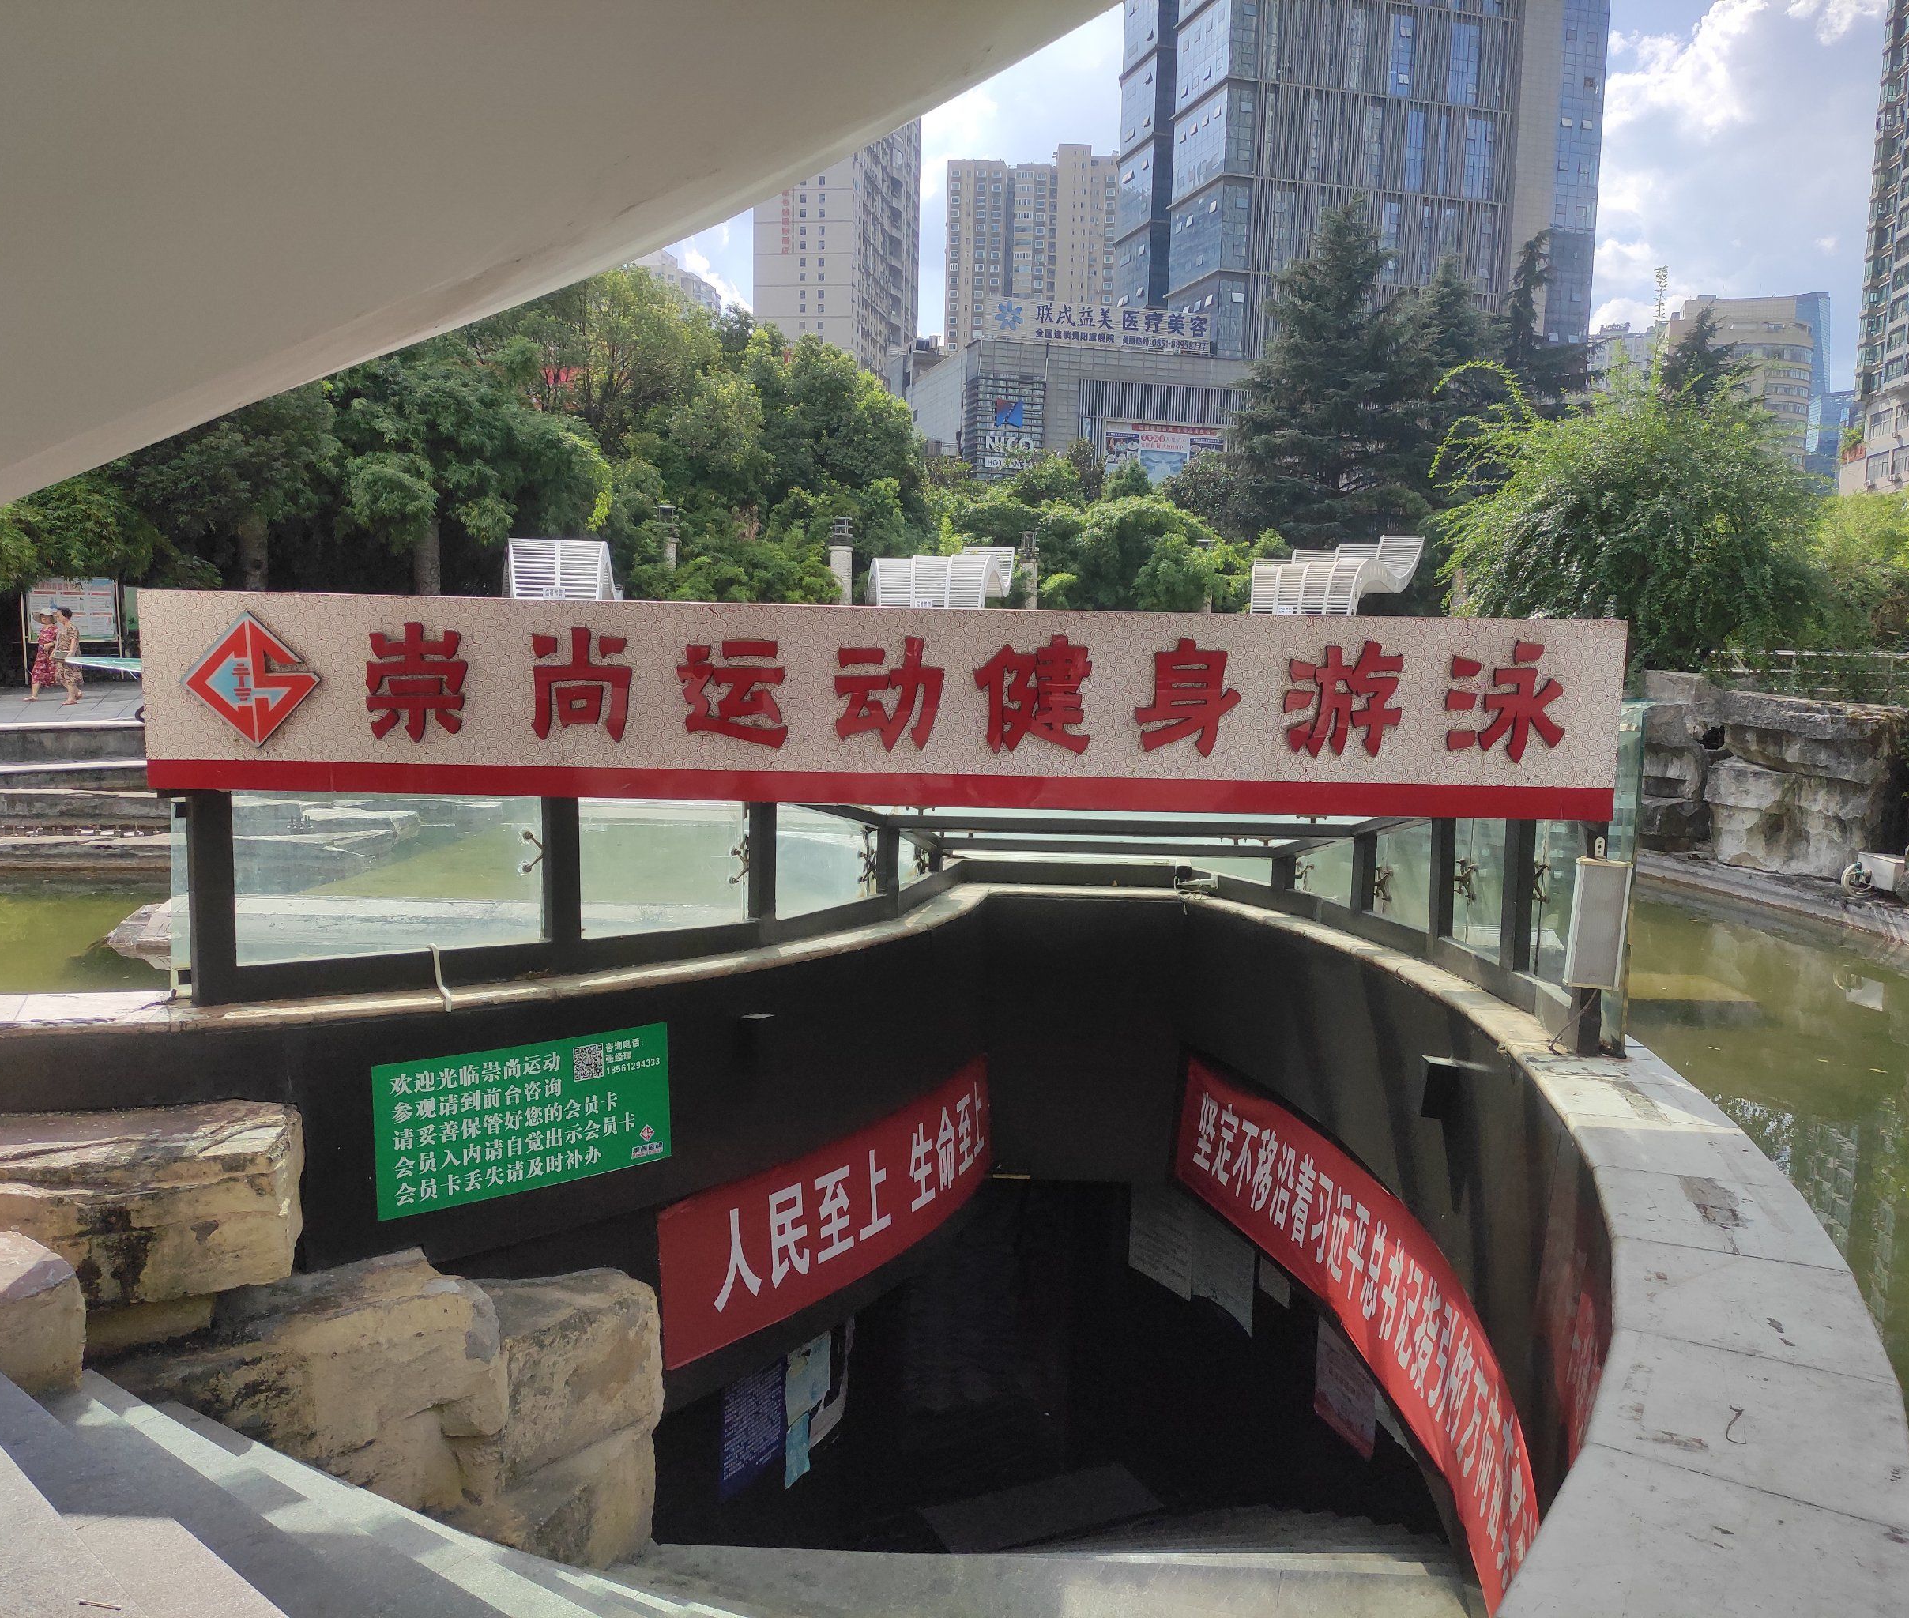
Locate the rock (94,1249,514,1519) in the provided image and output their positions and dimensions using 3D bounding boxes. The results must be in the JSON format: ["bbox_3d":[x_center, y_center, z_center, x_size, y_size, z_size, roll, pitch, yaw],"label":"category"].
[{"bbox_3d":[-2.194,2.033,5.522,1.320,0.620,0.650,0,7,-9],"label":"rock"}]

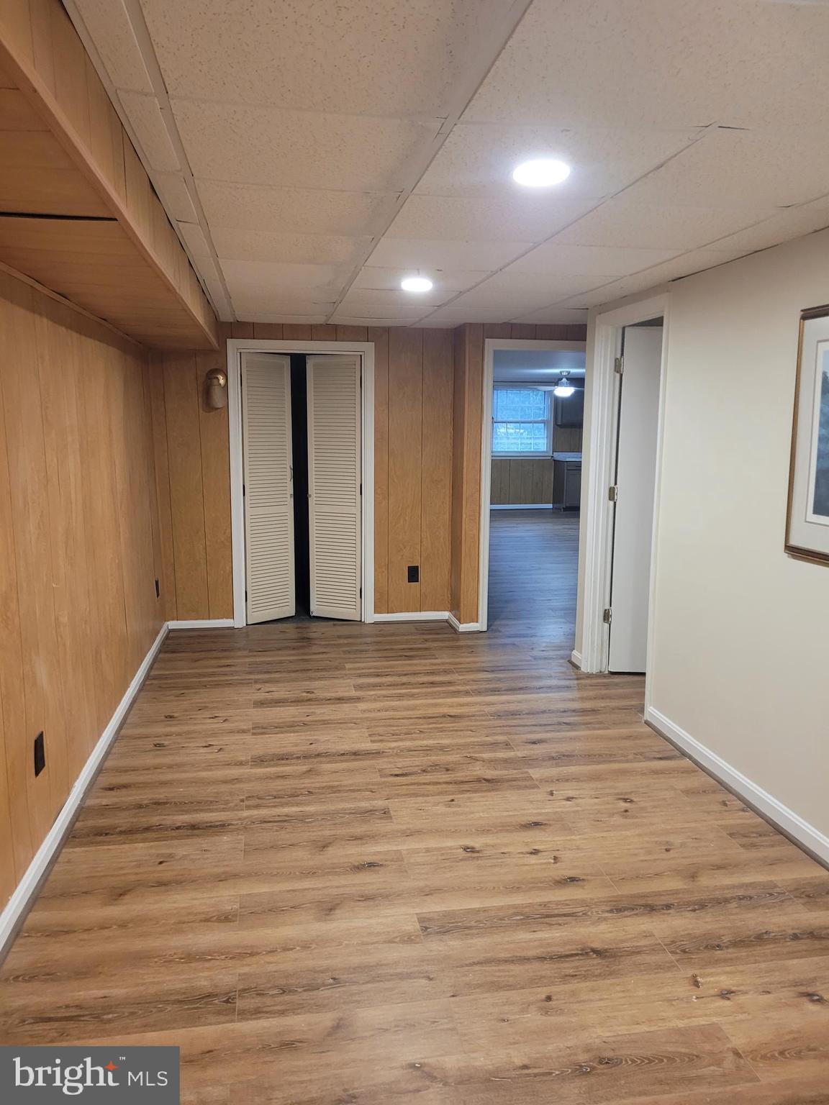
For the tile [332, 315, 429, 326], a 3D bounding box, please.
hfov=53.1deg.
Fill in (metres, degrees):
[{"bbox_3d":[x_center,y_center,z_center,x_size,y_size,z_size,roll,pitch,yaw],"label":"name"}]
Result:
[{"bbox_3d":[-0.284,-1.581,5.670,0.600,0.020,0.440,-1,9,-10],"label":"tile"}]

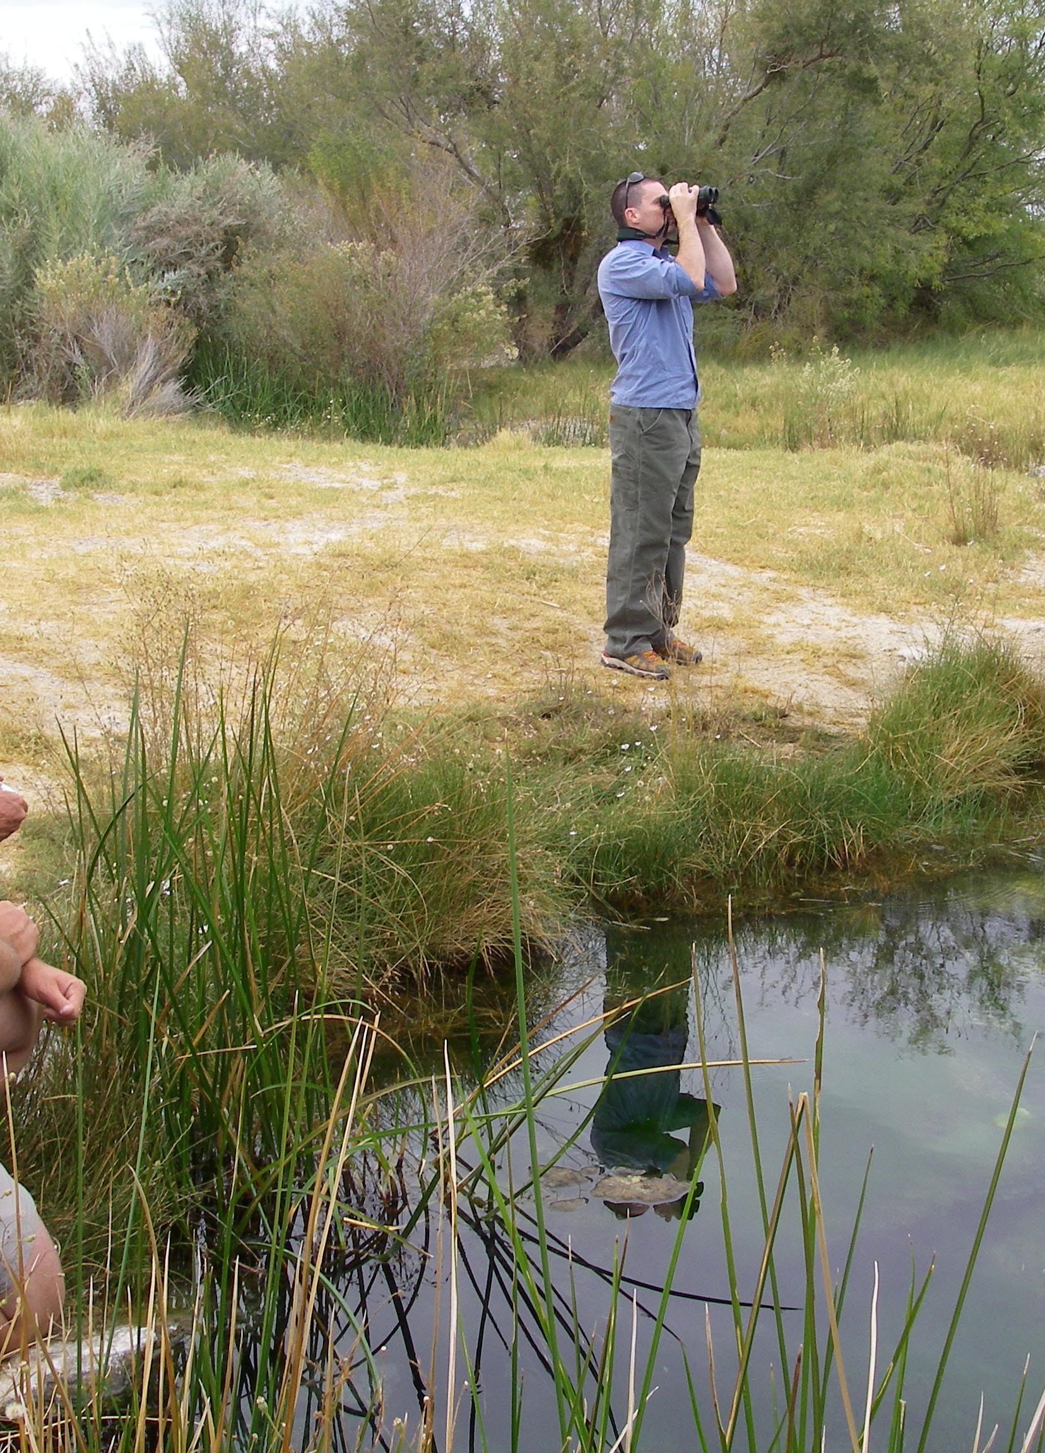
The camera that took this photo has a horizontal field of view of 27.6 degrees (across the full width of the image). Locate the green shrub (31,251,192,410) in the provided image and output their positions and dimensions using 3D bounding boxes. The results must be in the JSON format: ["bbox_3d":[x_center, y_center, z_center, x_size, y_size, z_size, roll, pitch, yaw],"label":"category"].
[{"bbox_3d":[-3.537,-3.382,18.310,1.355,1.373,1.350,-2,13,-10],"label":"green shrub"}]

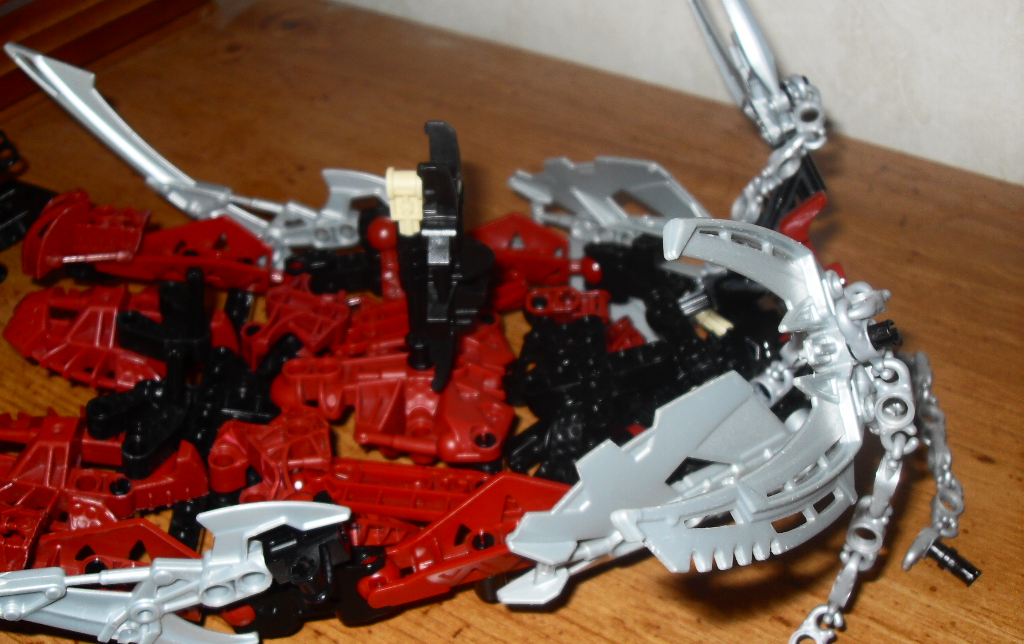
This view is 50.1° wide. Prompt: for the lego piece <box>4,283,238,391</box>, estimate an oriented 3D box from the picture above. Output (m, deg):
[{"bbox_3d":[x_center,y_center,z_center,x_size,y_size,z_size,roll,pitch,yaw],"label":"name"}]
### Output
[{"bbox_3d":[-0.112,0.004,0.317,0.062,0.015,0.031,3,41,7],"label":"lego piece"}]

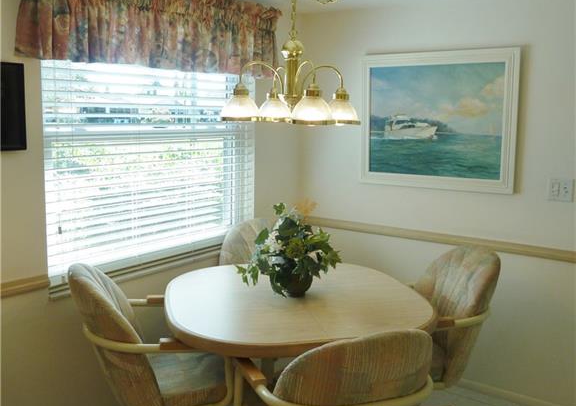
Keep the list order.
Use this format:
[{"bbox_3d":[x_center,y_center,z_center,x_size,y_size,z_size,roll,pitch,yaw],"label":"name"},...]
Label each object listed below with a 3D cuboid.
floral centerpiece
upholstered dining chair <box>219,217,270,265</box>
[{"bbox_3d":[0.014,0.197,2.344,0.410,0.370,0.370,0,9,0],"label":"floral centerpiece"},{"bbox_3d":[-0.079,0.592,2.947,0.590,0.920,0.630,-1,9,-11],"label":"upholstered dining chair"}]

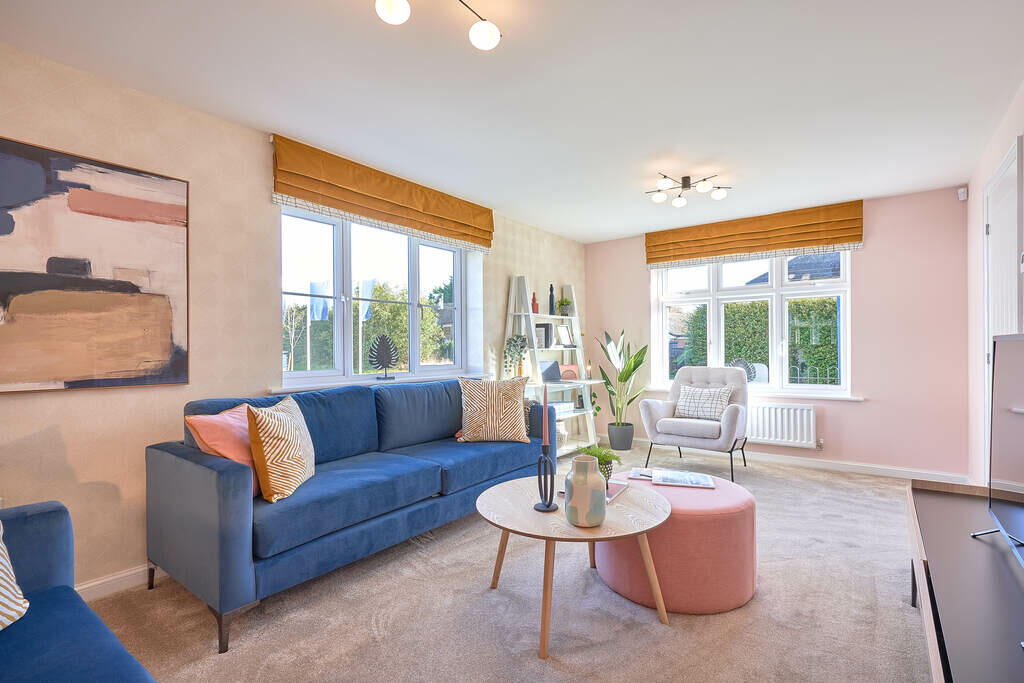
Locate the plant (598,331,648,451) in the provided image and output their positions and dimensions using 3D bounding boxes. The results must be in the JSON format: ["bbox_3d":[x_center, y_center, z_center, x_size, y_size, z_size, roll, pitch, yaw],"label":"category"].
[{"bbox_3d":[1.209,0.517,4.980,0.520,1.290,0.500,-1,0,39],"label":"plant"}]

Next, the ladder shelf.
[{"bbox_3d":[0.505,0.266,4.662,0.480,1.800,0.980,-1,0,39],"label":"ladder shelf"}]

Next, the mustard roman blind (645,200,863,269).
[{"bbox_3d":[2.260,-1.022,4.519,1.940,0.415,0.090,-1,0,39],"label":"mustard roman blind"}]

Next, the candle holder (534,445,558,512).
[{"bbox_3d":[0.146,0.572,1.929,0.100,0.270,0.100,0,0,0],"label":"candle holder"}]

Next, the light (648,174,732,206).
[{"bbox_3d":[1.278,-1.150,3.403,0.660,0.190,0.660,-1,0,39],"label":"light"}]

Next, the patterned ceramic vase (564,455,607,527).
[{"bbox_3d":[0.289,0.580,1.790,0.162,0.250,0.162,0,0,0],"label":"patterned ceramic vase"}]

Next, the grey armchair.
[{"bbox_3d":[1.731,0.700,4.223,0.800,0.910,0.780,-1,0,35],"label":"grey armchair"}]

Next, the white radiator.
[{"bbox_3d":[2.278,0.776,4.469,1.180,0.370,0.100,-1,0,39],"label":"white radiator"}]

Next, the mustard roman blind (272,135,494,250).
[{"bbox_3d":[-0.785,-1.008,3.389,0.090,0.415,1.900,-1,0,39],"label":"mustard roman blind"}]

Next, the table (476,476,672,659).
[{"bbox_3d":[0.270,0.931,1.999,0.810,0.450,0.810,0,0,0],"label":"table"}]

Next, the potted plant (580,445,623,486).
[{"bbox_3d":[0.424,0.601,2.170,0.200,0.210,0.200,0,0,0],"label":"potted plant"}]

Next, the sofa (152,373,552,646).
[{"bbox_3d":[-0.704,0.732,2.831,0.860,0.870,2.270,-1,0,39],"label":"sofa"}]

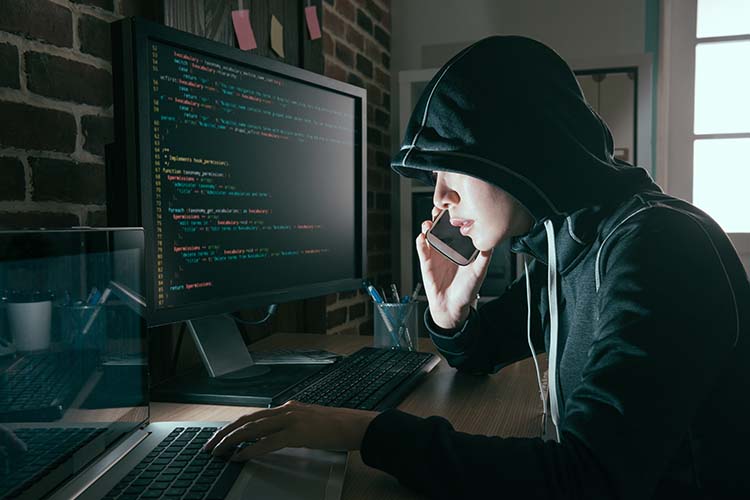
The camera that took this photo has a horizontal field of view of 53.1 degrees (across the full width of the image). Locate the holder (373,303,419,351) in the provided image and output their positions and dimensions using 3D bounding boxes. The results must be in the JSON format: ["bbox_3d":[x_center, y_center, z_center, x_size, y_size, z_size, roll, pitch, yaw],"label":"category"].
[{"bbox_3d":[0.039,0.147,1.398,0.086,0.092,0.086,0,3,0],"label":"holder"}]

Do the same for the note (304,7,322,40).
[{"bbox_3d":[-0.148,-0.548,1.813,0.006,0.075,0.075,-5,18,17],"label":"note"}]

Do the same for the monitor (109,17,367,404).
[{"bbox_3d":[-0.189,-0.040,1.158,0.225,0.489,0.570,1,3,27],"label":"monitor"}]

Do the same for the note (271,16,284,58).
[{"bbox_3d":[-0.217,-0.474,1.670,0.006,0.074,0.073,-1,-4,14],"label":"note"}]

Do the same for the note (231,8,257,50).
[{"bbox_3d":[-0.252,-0.431,1.470,0.008,0.075,0.075,-9,17,16],"label":"note"}]

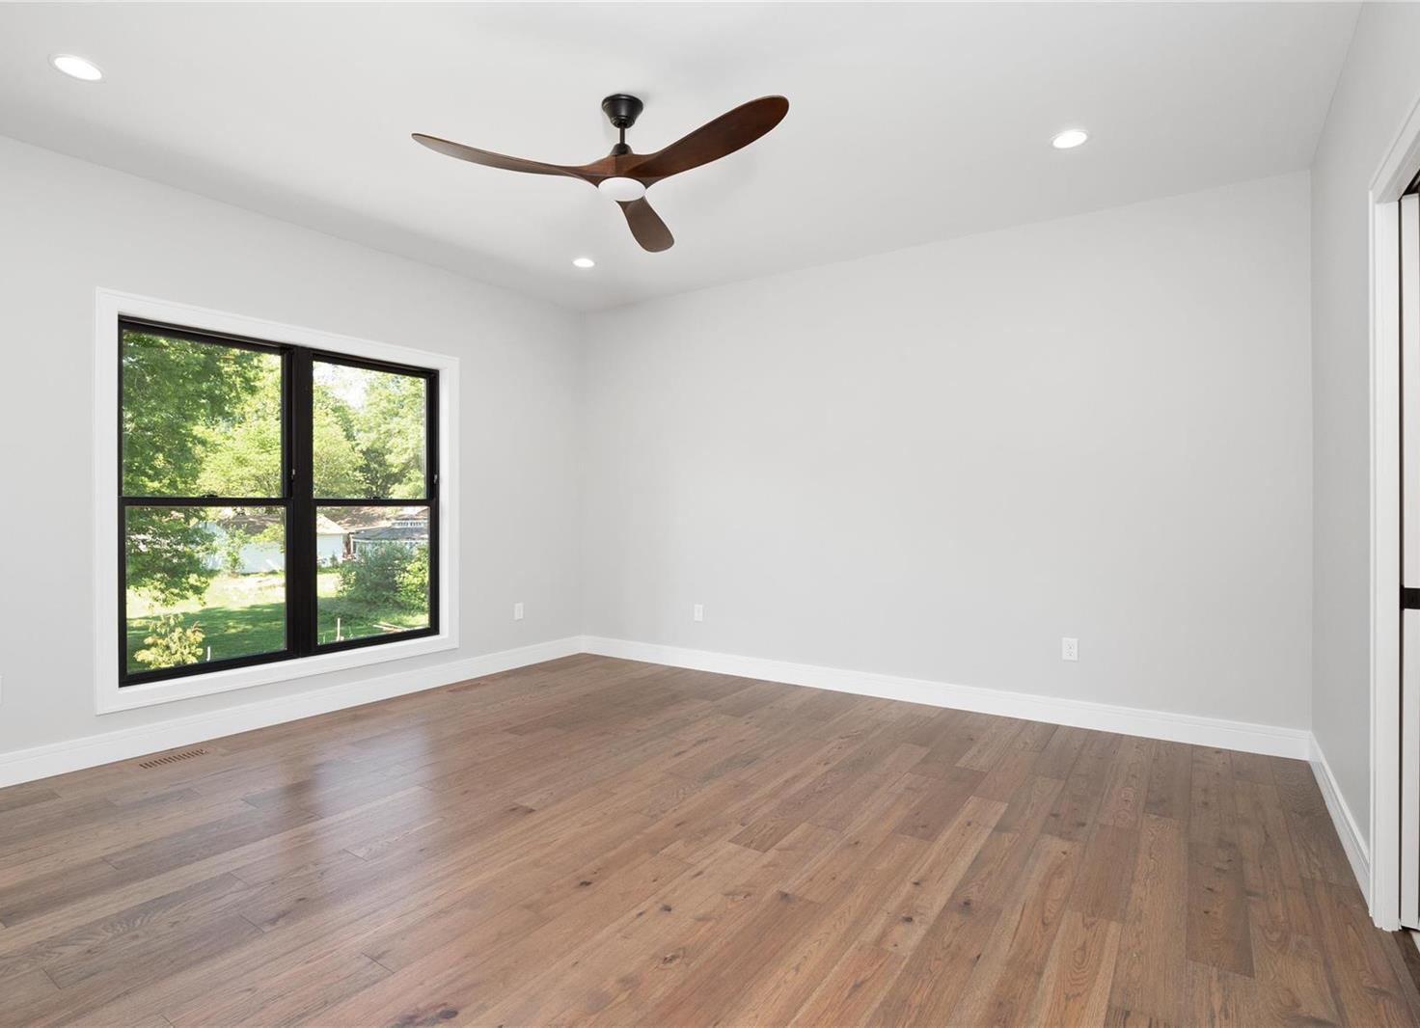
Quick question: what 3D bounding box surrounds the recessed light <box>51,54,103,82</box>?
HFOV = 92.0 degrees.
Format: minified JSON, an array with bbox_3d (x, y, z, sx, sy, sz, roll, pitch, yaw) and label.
[{"bbox_3d":[-2.241,-1.587,2.429,0.147,0.020,0.147,0,1,36],"label":"recessed light"}]

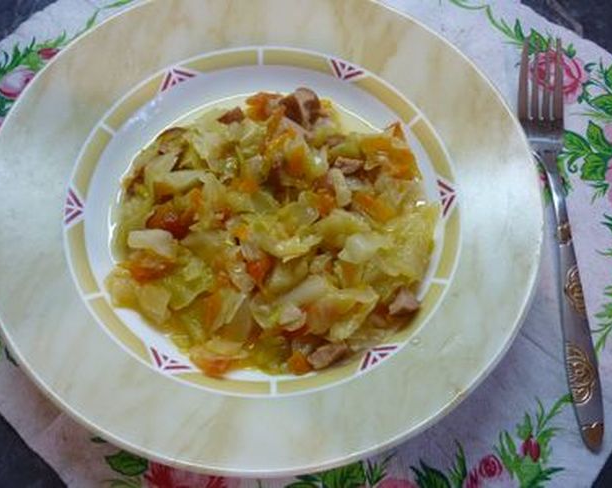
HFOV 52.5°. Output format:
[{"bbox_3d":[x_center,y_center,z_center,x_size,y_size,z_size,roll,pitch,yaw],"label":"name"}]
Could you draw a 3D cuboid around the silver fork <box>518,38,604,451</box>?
[{"bbox_3d":[0.117,-0.010,0.281,0.024,0.018,0.198,2,66,-1],"label":"silver fork"}]

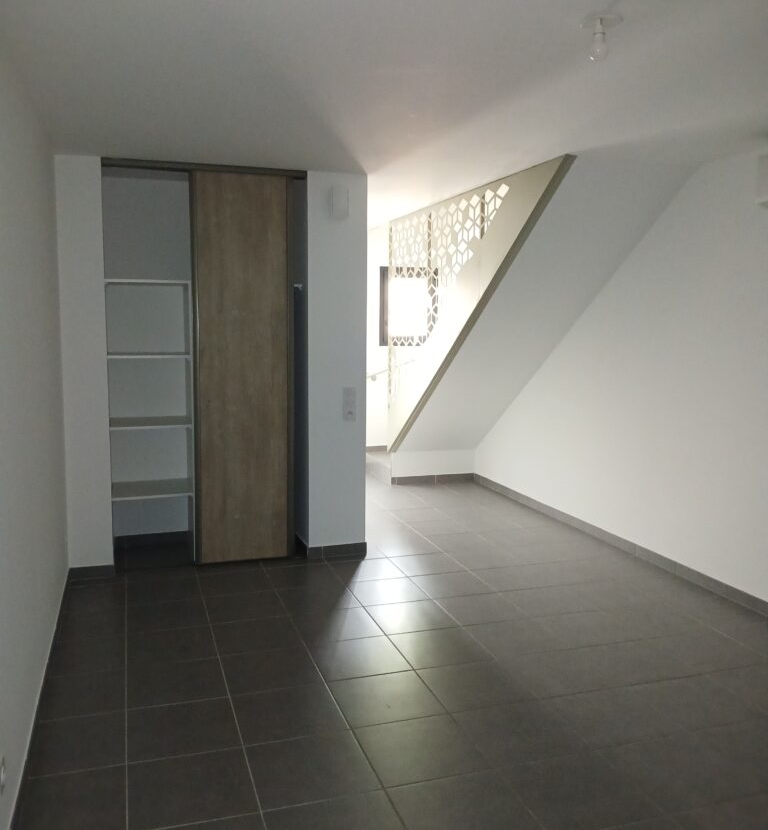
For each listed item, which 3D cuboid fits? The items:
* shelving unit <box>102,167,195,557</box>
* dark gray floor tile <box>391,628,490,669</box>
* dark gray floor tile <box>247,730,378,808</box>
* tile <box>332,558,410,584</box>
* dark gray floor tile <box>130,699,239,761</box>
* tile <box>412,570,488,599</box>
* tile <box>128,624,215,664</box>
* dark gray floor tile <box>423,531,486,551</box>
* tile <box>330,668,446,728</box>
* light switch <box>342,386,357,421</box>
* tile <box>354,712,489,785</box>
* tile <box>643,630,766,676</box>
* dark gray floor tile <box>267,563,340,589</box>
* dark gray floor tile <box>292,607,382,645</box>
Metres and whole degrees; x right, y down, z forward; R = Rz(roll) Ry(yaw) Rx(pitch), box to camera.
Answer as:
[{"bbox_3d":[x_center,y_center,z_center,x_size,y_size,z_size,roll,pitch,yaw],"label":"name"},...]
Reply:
[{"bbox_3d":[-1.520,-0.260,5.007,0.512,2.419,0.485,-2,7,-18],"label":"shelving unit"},{"bbox_3d":[0.287,1.182,3.903,0.430,0.010,0.430,-2,7,-18],"label":"dark gray floor tile"},{"bbox_3d":[-0.259,1.254,2.728,0.412,0.012,0.404,-1,7,-18],"label":"dark gray floor tile"},{"bbox_3d":[-0.108,1.046,5.123,0.430,0.010,0.430,-2,7,-18],"label":"tile"},{"bbox_3d":[-0.786,1.230,3.013,0.414,0.010,0.414,-2,7,-18],"label":"dark gray floor tile"},{"bbox_3d":[0.410,1.028,4.614,0.405,0.012,0.405,-2,7,-18],"label":"tile"},{"bbox_3d":[-1.024,1.118,3.727,0.405,0.012,0.405,-2,7,-18],"label":"tile"},{"bbox_3d":[0.578,0.978,5.793,0.430,0.010,0.430,-2,7,-18],"label":"dark gray floor tile"},{"bbox_3d":[0.006,1.188,3.217,0.405,0.012,0.405,-2,7,-18],"label":"tile"},{"bbox_3d":[-0.224,-0.068,5.046,0.084,0.222,0.013,-1,7,-18],"label":"light switch"},{"bbox_3d":[0.141,1.284,2.958,0.430,0.010,0.430,-2,7,-18],"label":"tile"},{"bbox_3d":[1.565,1.143,3.724,0.405,0.012,0.405,-2,7,-18],"label":"tile"},{"bbox_3d":[-0.518,1.058,4.992,0.430,0.010,0.430,-2,7,-18],"label":"dark gray floor tile"},{"bbox_3d":[-0.244,1.096,3.980,0.405,0.012,0.405,-2,7,-18],"label":"dark gray floor tile"}]

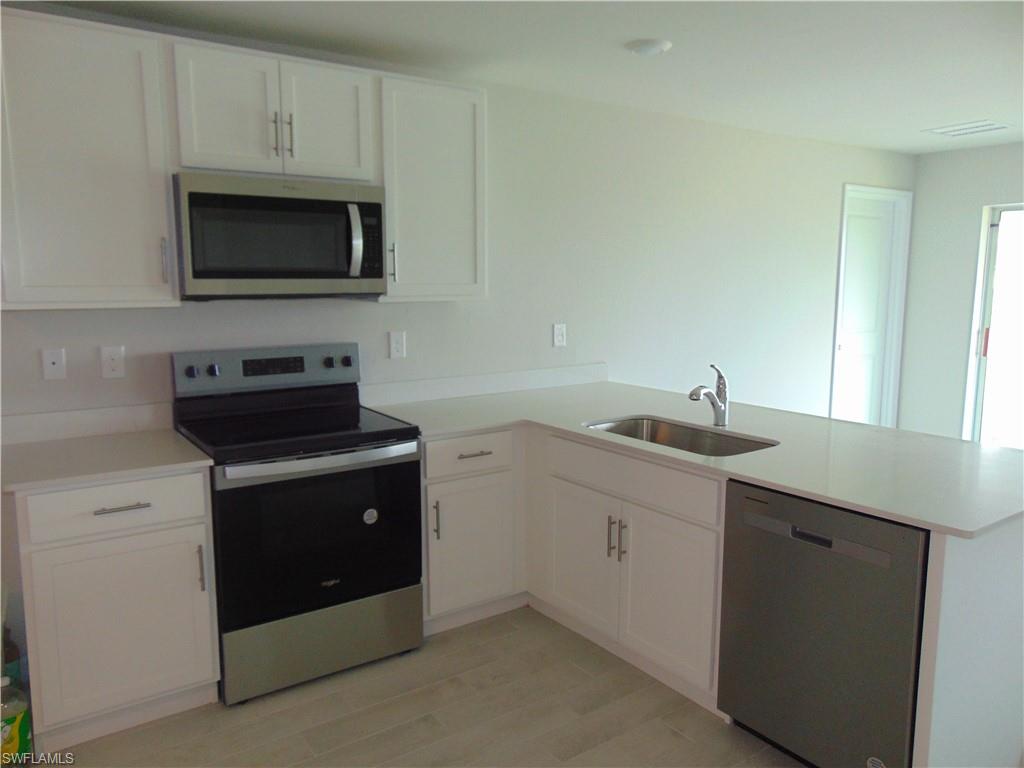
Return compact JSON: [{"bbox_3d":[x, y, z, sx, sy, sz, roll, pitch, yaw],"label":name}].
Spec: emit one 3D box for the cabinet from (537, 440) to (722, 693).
[{"bbox_3d":[0.642,0.610,2.900,0.610,0.815,0.940,-6,10,-35],"label":"cabinet"}]

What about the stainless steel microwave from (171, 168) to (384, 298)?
[{"bbox_3d":[-0.927,-0.556,2.912,0.759,0.433,0.415,-6,9,-34],"label":"stainless steel microwave"}]

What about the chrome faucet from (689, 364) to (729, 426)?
[{"bbox_3d":[0.768,0.049,2.875,0.235,0.250,0.060,-6,10,-35],"label":"chrome faucet"}]

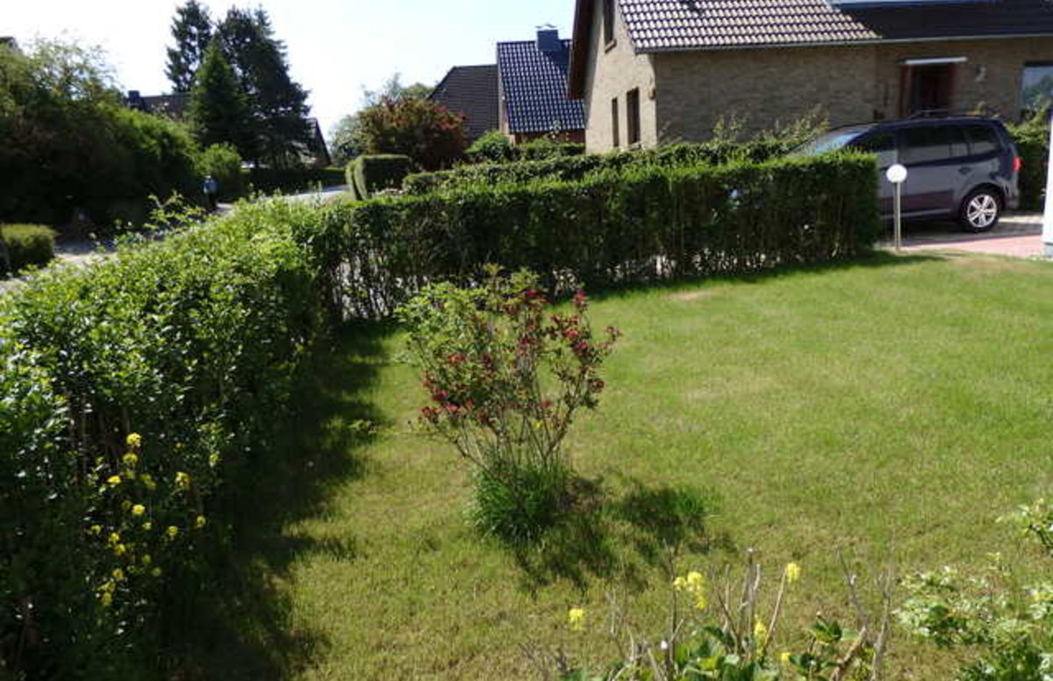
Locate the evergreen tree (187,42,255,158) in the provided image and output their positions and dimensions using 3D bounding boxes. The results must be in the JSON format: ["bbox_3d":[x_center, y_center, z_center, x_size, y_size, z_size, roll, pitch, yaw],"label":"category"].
[{"bbox_3d":[-19.066,-14.045,49.131,4.300,9.900,4.300,-3,13,0],"label":"evergreen tree"}]

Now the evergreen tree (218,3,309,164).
[{"bbox_3d":[-17.900,-16.289,52.217,6.200,12.775,5.900,-7,12,-14],"label":"evergreen tree"}]

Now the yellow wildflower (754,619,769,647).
[{"bbox_3d":[0.556,0.691,1.800,0.037,0.062,0.037,-3,13,0],"label":"yellow wildflower"}]

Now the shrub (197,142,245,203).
[{"bbox_3d":[-16.299,-8.790,40.836,2.700,3.380,2.600,-10,14,-23],"label":"shrub"}]

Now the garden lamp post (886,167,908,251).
[{"bbox_3d":[4.733,-1.679,9.628,0.255,1.070,0.255,-3,13,0],"label":"garden lamp post"}]

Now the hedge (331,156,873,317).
[{"bbox_3d":[1.009,-1.268,8.668,6.647,1.222,0.700,-7,12,-15],"label":"hedge"}]

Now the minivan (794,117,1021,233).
[{"bbox_3d":[5.200,-2.503,11.816,4.400,1.670,1.800,-5,13,-6],"label":"minivan"}]

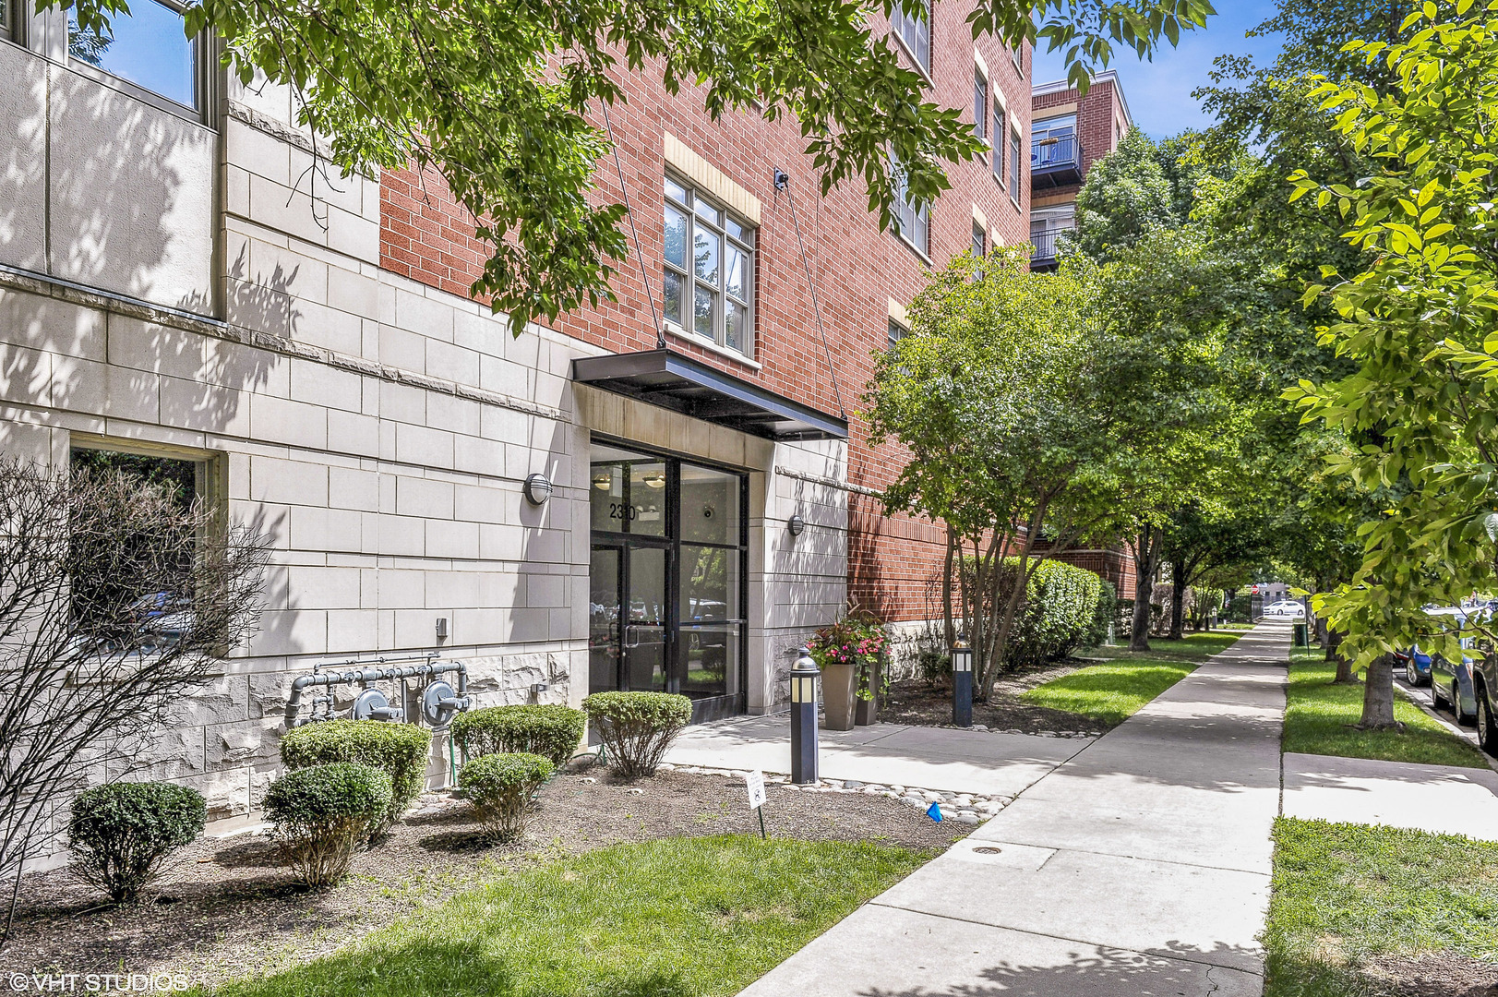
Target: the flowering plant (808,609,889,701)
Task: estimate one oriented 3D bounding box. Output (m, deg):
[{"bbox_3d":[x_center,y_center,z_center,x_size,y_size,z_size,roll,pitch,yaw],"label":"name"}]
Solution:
[{"bbox_3d":[1.188,1.868,11.850,0.850,1.050,1.050,-3,-6,28],"label":"flowering plant"}]

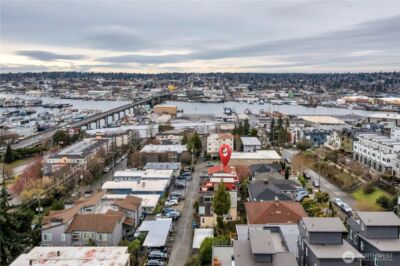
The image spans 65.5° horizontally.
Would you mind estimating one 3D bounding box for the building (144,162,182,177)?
[{"bbox_3d":[-17.585,18.079,148.235,16.800,4.600,11.500,1,10,3],"label":"building"}]

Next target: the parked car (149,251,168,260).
[{"bbox_3d":[-9.887,29.329,74.047,4.650,1.600,1.880,1,10,3],"label":"parked car"}]

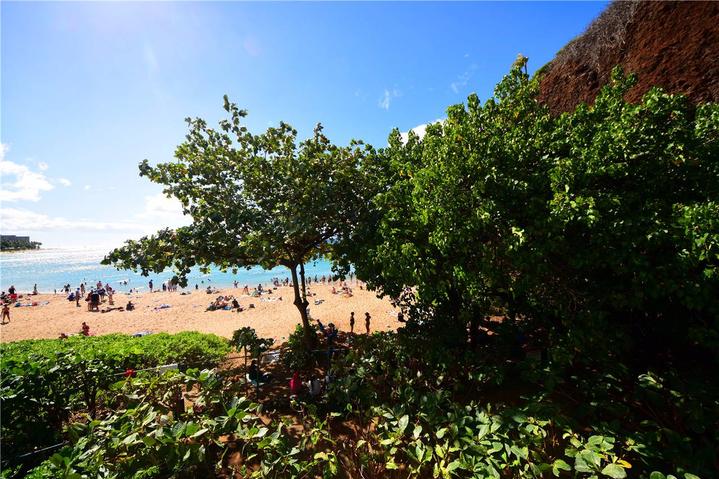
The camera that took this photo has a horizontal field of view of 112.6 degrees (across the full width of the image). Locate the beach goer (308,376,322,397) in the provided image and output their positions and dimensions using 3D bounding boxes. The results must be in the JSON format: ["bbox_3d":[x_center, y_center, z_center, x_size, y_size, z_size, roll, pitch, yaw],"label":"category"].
[{"bbox_3d":[-1.790,5.961,9.750,0.520,0.840,0.660,0,-2,-11],"label":"beach goer"}]

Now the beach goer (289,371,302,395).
[{"bbox_3d":[-2.631,5.858,9.850,0.550,0.880,0.660,1,-2,-14],"label":"beach goer"}]

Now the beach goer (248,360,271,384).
[{"bbox_3d":[-4.320,5.637,10.350,0.850,0.970,0.520,1,-2,-18],"label":"beach goer"}]

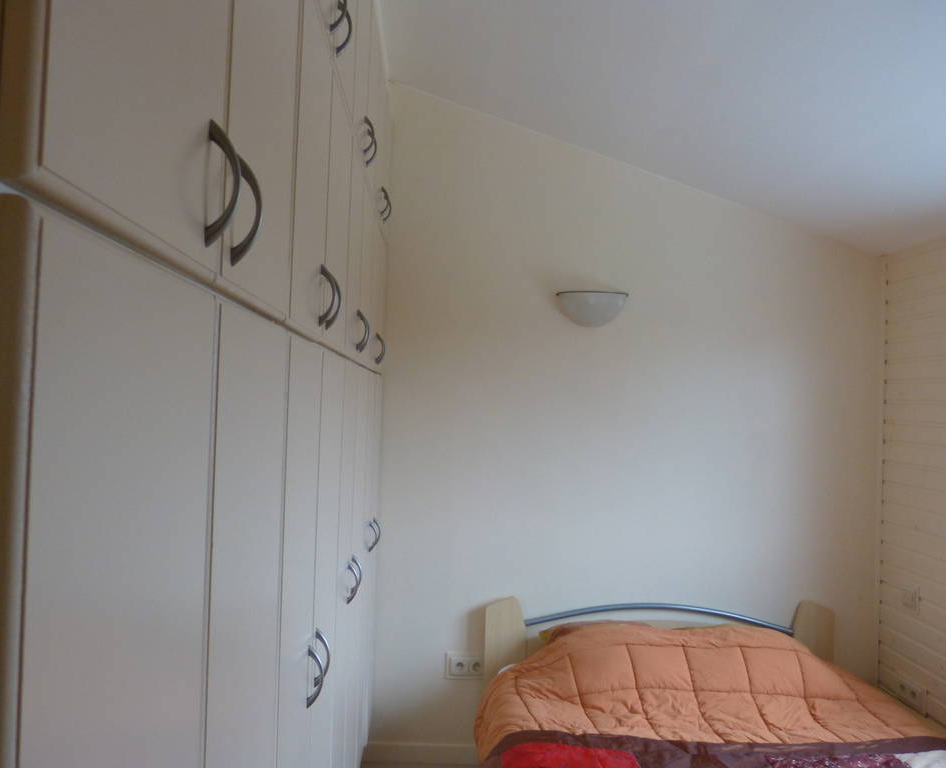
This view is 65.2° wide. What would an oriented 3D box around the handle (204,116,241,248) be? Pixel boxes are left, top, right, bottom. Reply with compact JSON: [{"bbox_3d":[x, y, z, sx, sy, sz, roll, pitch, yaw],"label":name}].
[{"bbox_3d":[-0.248,-0.201,0.739,0.033,0.128,0.014,2,-2,-3],"label":"handle"}]

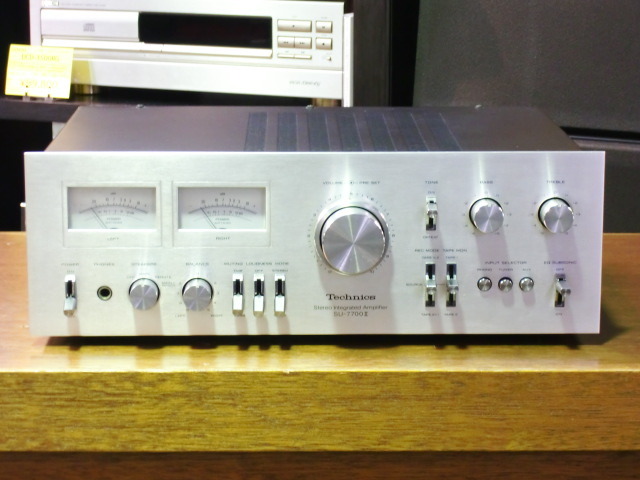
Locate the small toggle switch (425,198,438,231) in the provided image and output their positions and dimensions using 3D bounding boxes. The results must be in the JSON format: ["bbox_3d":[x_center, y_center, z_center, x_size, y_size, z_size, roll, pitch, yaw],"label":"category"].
[{"bbox_3d":[0.083,-0.018,1.538,0.008,0.025,0.016,0,11,-1],"label":"small toggle switch"}]

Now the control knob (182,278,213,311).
[{"bbox_3d":[-0.091,0.042,1.544,0.023,0.023,0.018,0,11,-1],"label":"control knob"}]

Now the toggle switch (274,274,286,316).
[{"bbox_3d":[-0.029,0.042,1.547,0.008,0.029,0.016,0,11,-1],"label":"toggle switch"}]

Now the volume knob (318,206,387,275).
[{"bbox_3d":[0.024,0.001,1.531,0.050,0.050,0.027,0,11,-1],"label":"volume knob"}]

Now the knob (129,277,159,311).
[{"bbox_3d":[-0.137,0.044,1.618,0.024,0.024,0.015,0,10,-1],"label":"knob"}]

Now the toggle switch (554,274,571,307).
[{"bbox_3d":[0.190,0.041,1.623,0.010,0.027,0.016,0,10,-1],"label":"toggle switch"}]

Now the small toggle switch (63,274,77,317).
[{"bbox_3d":[-0.195,0.044,1.617,0.009,0.031,0.014,0,10,-1],"label":"small toggle switch"}]

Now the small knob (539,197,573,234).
[{"bbox_3d":[0.176,-0.017,1.538,0.025,0.025,0.020,0,11,-1],"label":"small knob"}]

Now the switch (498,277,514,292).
[{"bbox_3d":[0.147,0.036,1.626,0.012,0.012,0.007,0,10,-1],"label":"switch"}]

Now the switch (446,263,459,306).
[{"bbox_3d":[0.104,0.037,1.621,0.008,0.035,0.016,0,10,-1],"label":"switch"}]

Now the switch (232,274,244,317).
[{"bbox_3d":[-0.064,0.043,1.620,0.009,0.032,0.014,0,10,-1],"label":"switch"}]

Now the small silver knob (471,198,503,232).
[{"bbox_3d":[0.130,-0.018,1.611,0.026,0.026,0.017,0,10,-1],"label":"small silver knob"}]

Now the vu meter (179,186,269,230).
[{"bbox_3d":[-0.073,-0.024,1.544,0.066,0.034,0.007,0,11,-1],"label":"vu meter"}]

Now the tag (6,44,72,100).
[{"bbox_3d":[-0.349,-0.210,2.580,0.095,0.064,0.006,5,-1,26],"label":"tag"}]

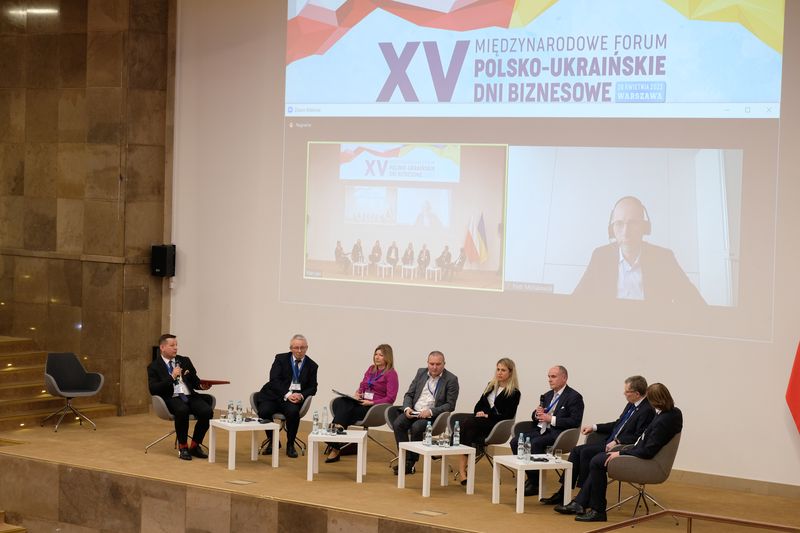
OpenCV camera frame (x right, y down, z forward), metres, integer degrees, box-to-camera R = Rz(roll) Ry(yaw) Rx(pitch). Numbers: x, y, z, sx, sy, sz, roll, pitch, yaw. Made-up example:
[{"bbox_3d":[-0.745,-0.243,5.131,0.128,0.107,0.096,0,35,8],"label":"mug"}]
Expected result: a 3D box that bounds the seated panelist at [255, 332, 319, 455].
[{"bbox_3d":[-1.247,1.415,18.665,0.660,1.328,0.850,1,2,-3],"label":"seated panelist"}]

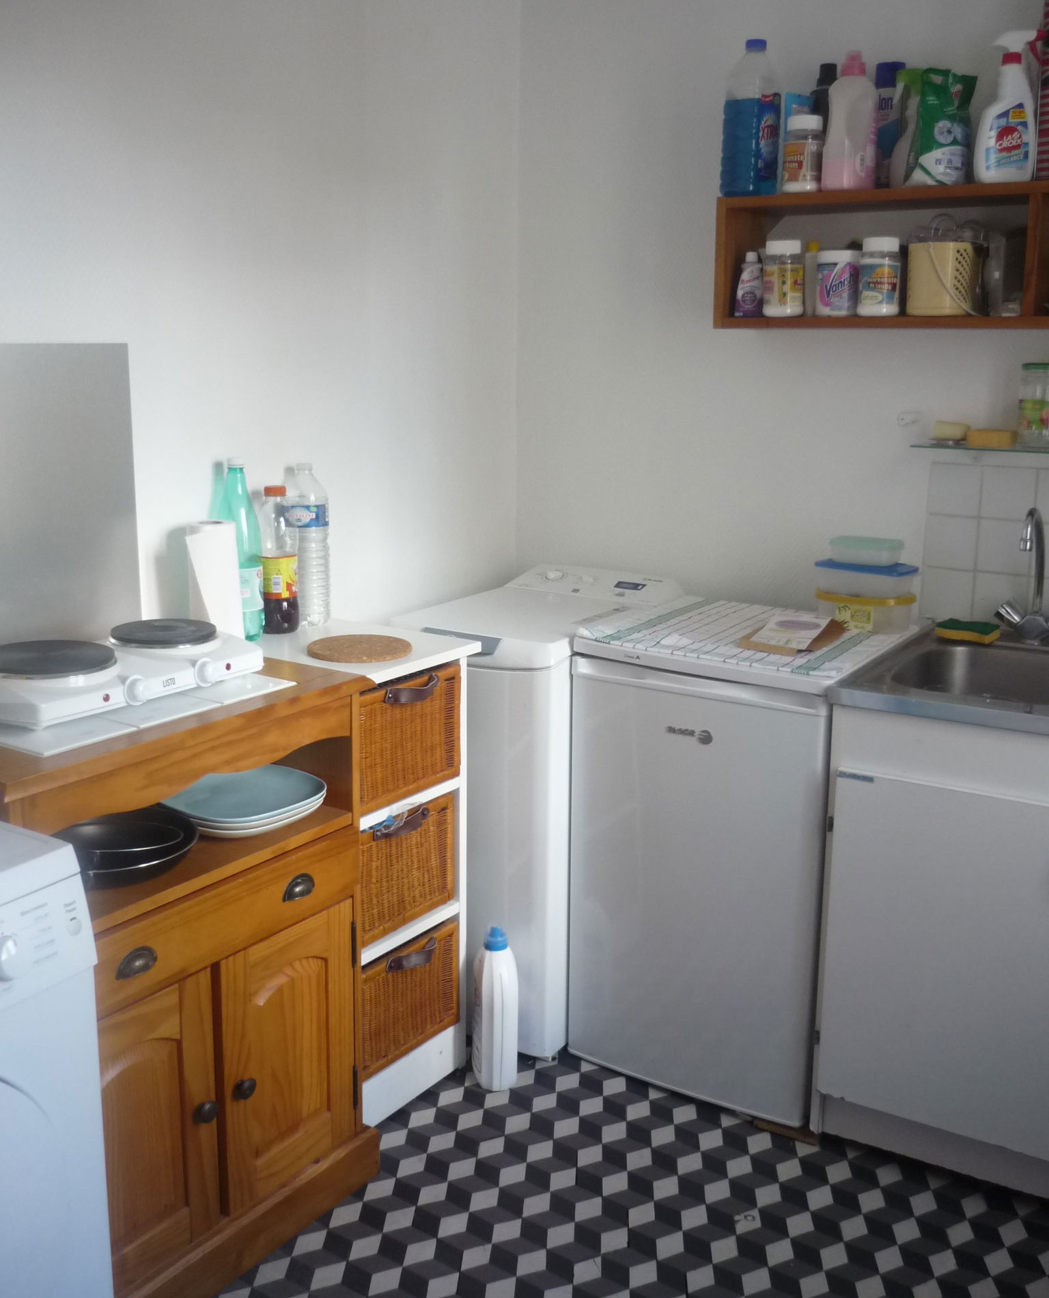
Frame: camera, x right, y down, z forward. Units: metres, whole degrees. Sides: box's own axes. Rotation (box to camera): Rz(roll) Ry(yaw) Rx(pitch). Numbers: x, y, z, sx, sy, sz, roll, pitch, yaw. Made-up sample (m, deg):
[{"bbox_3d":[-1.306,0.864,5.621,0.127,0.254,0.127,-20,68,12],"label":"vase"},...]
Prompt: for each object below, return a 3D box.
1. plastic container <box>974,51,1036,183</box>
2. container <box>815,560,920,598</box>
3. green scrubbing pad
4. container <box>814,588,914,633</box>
[{"bbox_3d":[0.897,-0.983,2.474,0.103,0.239,0.060,6,14,23],"label":"plastic container"},{"bbox_3d":[0.686,-0.140,2.687,0.189,0.055,0.108,10,16,37],"label":"container"},{"bbox_3d":[0.850,-0.035,2.545,0.104,0.026,0.068,11,17,39],"label":"green scrubbing pad"},{"bbox_3d":[0.690,-0.080,2.698,0.190,0.069,0.122,10,16,37],"label":"container"}]

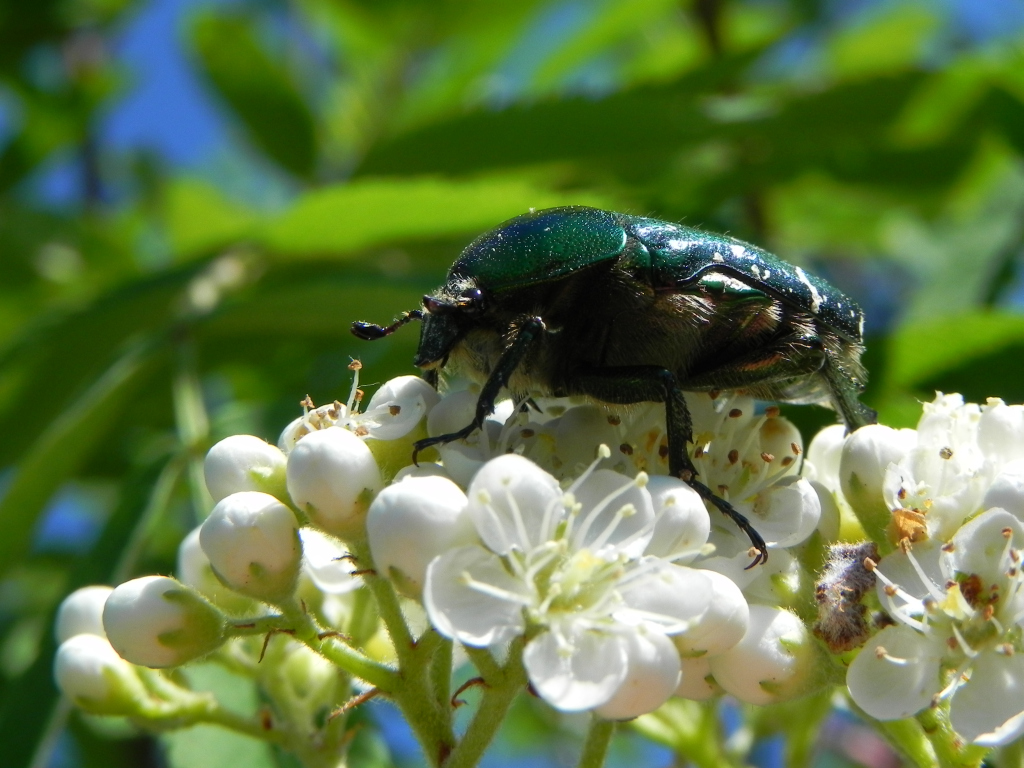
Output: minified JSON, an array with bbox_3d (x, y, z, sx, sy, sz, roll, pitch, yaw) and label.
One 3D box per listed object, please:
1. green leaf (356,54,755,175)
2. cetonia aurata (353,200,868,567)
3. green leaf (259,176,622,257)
[{"bbox_3d":[0.003,-0.018,0.165,0.026,0.006,0.010,-10,0,0],"label":"green leaf"},{"bbox_3d":[0.004,0.000,0.102,0.020,0.014,0.013,0,0,-22],"label":"cetonia aurata"},{"bbox_3d":[-0.004,-0.010,0.155,0.024,0.004,0.010,-6,0,0],"label":"green leaf"}]

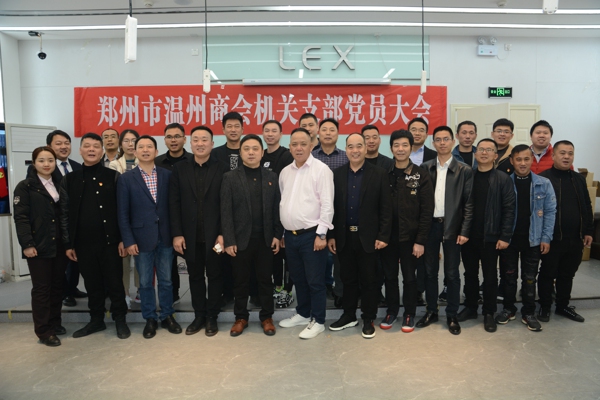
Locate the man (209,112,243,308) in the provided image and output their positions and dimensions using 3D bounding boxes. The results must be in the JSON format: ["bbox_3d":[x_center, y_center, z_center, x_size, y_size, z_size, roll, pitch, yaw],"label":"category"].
[{"bbox_3d":[-0.649,0.088,3.906,0.500,1.857,0.330,-1,5,-7],"label":"man"}]

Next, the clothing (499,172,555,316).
[{"bbox_3d":[2.014,0.411,3.526,0.480,1.304,0.290,2,6,29],"label":"clothing"}]

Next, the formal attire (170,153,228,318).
[{"bbox_3d":[-0.867,0.348,3.487,0.510,1.447,0.300,-2,5,-12],"label":"formal attire"}]

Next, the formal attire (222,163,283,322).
[{"bbox_3d":[-0.407,0.361,3.357,0.520,1.314,0.310,-1,2,-8],"label":"formal attire"}]

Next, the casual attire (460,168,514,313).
[{"bbox_3d":[1.585,0.354,3.381,0.490,1.239,0.300,0,2,33],"label":"casual attire"}]

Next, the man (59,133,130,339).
[{"bbox_3d":[-1.759,0.298,3.441,0.560,1.739,0.340,-2,5,-19],"label":"man"}]

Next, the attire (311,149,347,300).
[{"bbox_3d":[0.287,0.221,3.893,0.460,1.472,0.290,0,5,3],"label":"attire"}]

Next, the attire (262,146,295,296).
[{"bbox_3d":[-0.238,0.220,3.880,0.470,1.467,0.290,-1,5,-5],"label":"attire"}]

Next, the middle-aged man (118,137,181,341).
[{"bbox_3d":[-1.289,0.291,3.404,0.540,1.673,0.350,-1,2,-20],"label":"middle-aged man"}]

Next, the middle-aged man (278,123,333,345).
[{"bbox_3d":[0.064,0.283,3.411,0.490,1.765,0.380,2,5,28],"label":"middle-aged man"}]

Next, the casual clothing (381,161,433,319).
[{"bbox_3d":[0.948,0.349,3.560,0.520,1.394,0.300,2,5,22],"label":"casual clothing"}]

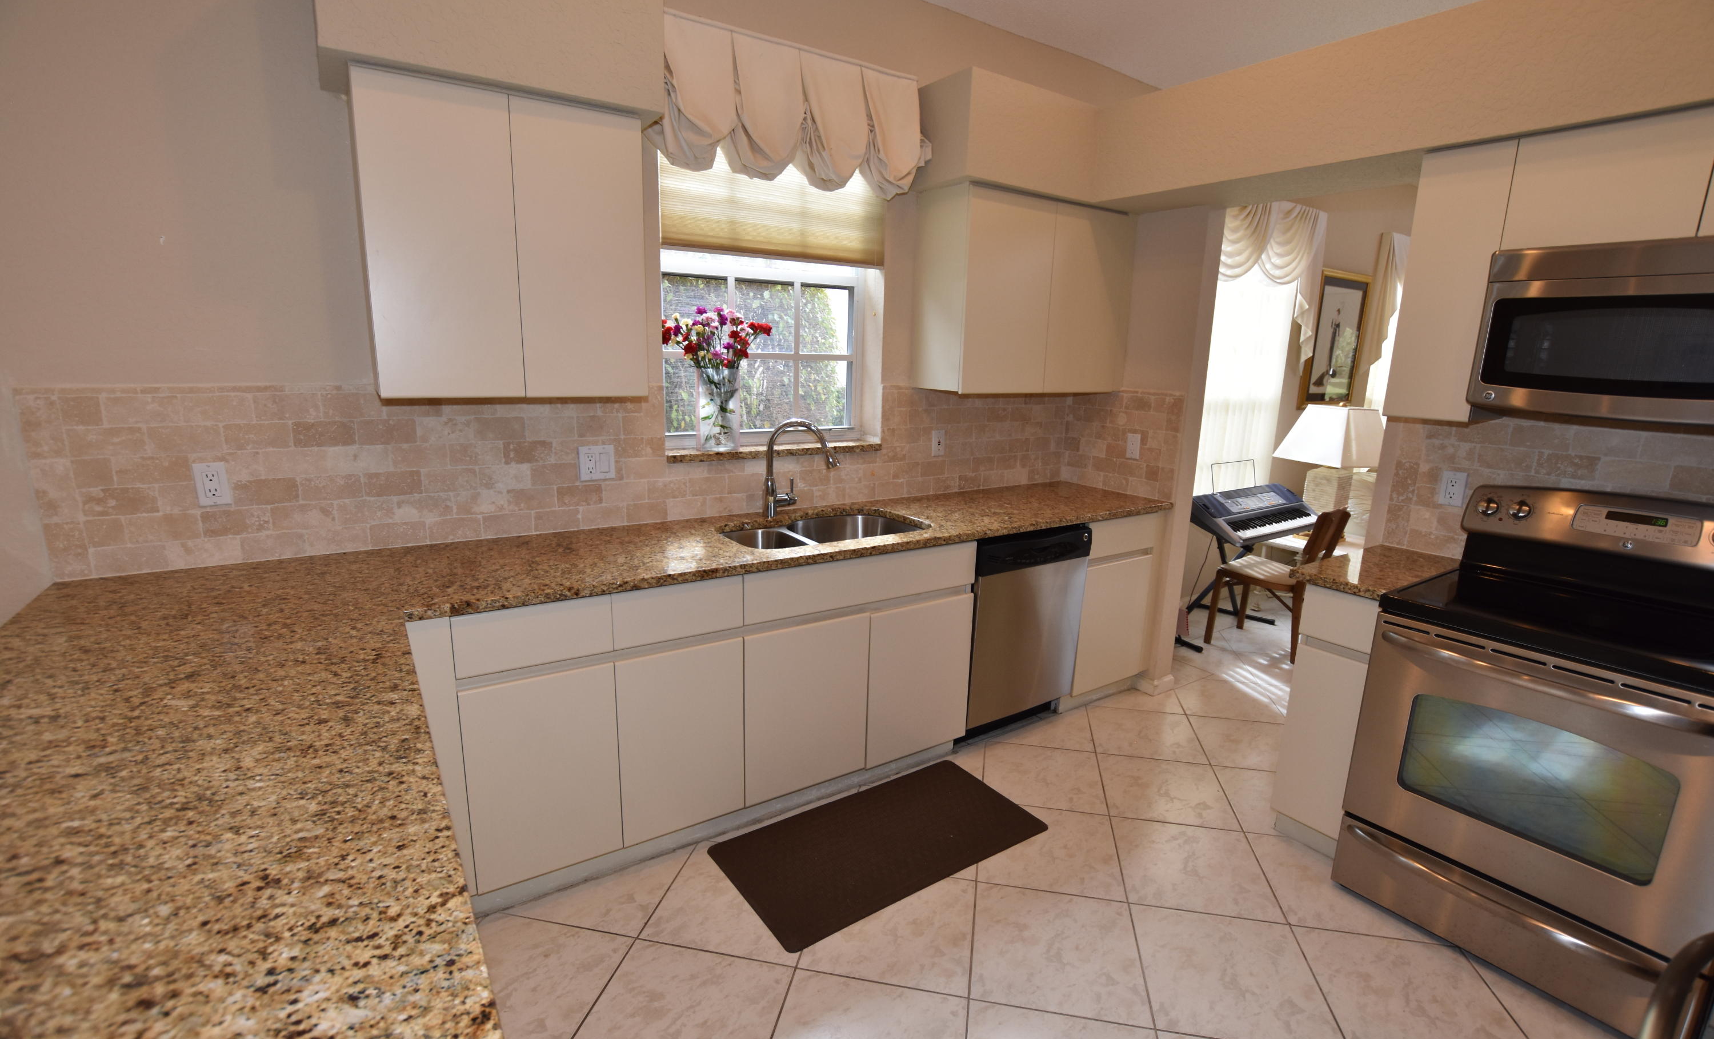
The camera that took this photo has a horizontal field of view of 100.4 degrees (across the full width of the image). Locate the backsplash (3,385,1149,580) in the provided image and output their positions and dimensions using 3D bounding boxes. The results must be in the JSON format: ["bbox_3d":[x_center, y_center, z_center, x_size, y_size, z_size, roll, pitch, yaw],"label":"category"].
[{"bbox_3d":[-0.292,-0.195,2.417,3.613,0.475,0.620,-7,14,-32],"label":"backsplash"}]

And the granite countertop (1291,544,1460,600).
[{"bbox_3d":[1.591,0.159,2.182,0.645,0.040,0.217,-7,14,-32],"label":"granite countertop"}]

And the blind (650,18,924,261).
[{"bbox_3d":[-0.220,-1.279,2.536,1.070,0.660,0.130,-6,15,-32],"label":"blind"}]

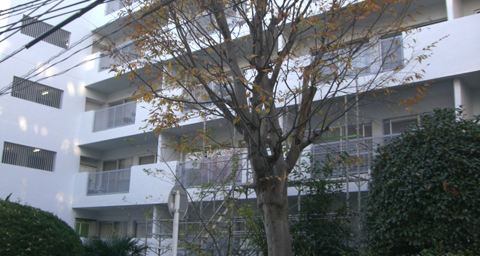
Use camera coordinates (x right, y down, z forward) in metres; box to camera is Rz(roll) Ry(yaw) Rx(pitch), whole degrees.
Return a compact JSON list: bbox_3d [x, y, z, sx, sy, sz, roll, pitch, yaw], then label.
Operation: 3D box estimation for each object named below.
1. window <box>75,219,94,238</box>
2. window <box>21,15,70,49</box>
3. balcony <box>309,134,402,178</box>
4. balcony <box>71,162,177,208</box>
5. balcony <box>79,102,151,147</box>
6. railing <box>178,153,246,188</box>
[{"bbox_3d":[-6.800,4.437,22.988,0.120,0.880,1.030,-10,-18,38],"label":"window"},{"bbox_3d":[-8.416,-4.092,22.820,0.200,0.840,2.230,-10,-18,38],"label":"window"},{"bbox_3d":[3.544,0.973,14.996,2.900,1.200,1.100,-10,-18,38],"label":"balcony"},{"bbox_3d":[-4.359,2.441,21.293,6.280,1.520,1.150,-10,-18,38],"label":"balcony"},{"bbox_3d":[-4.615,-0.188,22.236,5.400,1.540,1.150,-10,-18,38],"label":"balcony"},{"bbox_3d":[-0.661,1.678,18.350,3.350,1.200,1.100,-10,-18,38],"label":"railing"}]

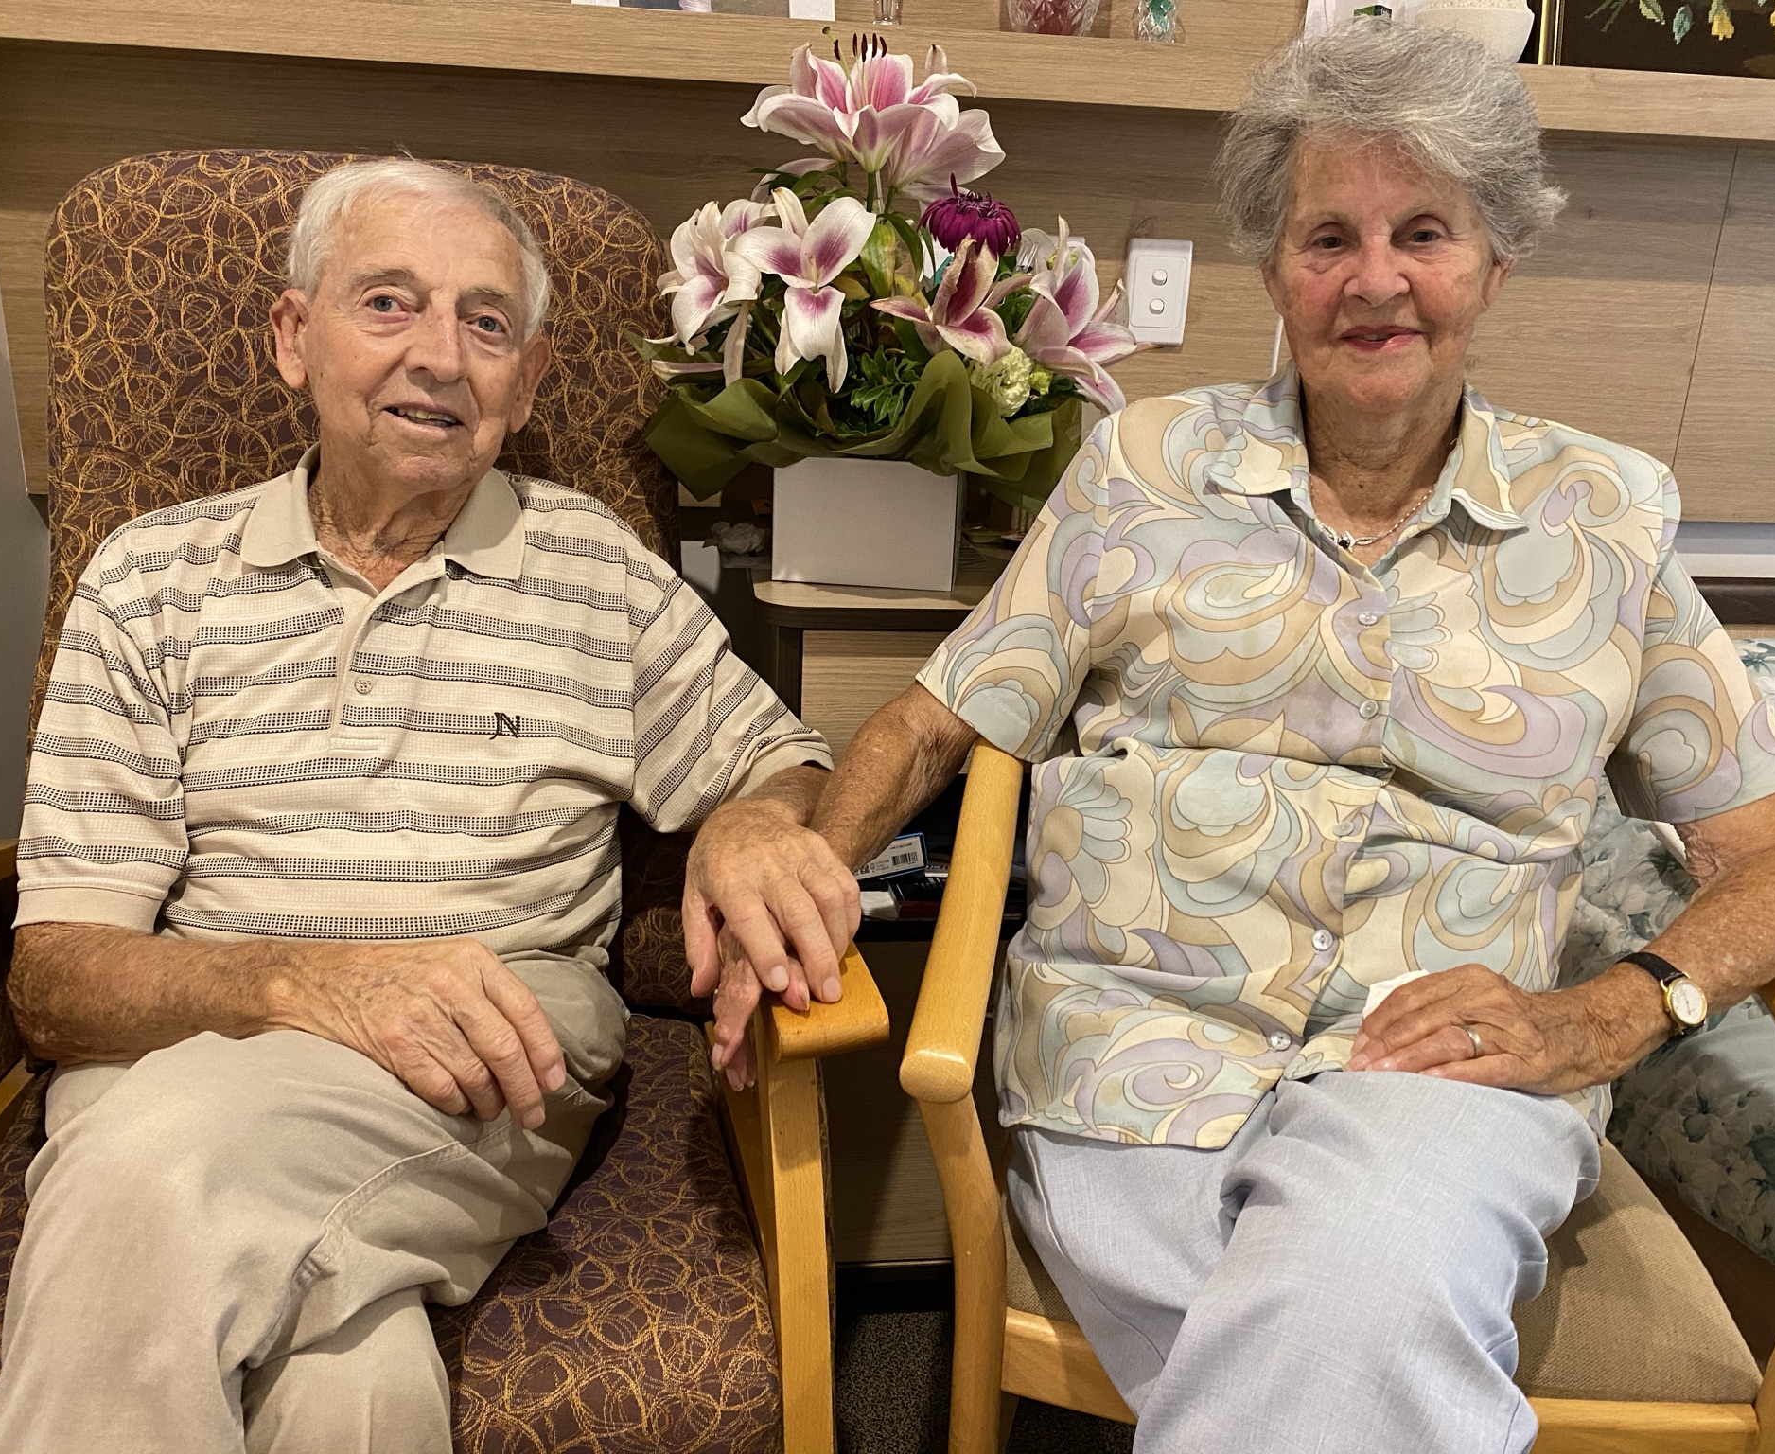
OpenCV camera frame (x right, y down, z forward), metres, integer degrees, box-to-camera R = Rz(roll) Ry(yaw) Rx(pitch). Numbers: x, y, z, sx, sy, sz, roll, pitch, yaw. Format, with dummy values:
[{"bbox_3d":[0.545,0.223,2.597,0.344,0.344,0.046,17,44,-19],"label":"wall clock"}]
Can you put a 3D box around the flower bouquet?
[{"bbox_3d":[0.008,-0.416,1.368,0.460,0.430,0.370,3,17,3],"label":"flower bouquet"}]

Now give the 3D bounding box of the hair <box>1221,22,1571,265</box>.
[{"bbox_3d":[0.360,-0.396,1.025,0.232,0.190,0.225,3,17,18],"label":"hair"}]

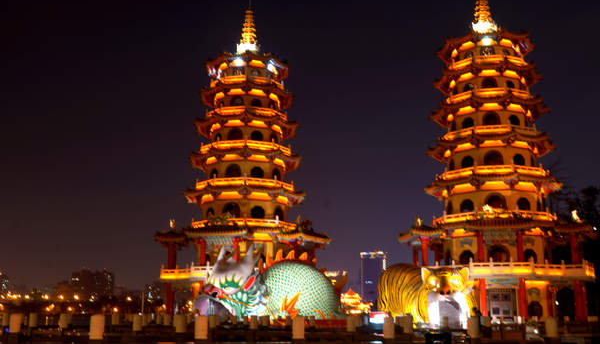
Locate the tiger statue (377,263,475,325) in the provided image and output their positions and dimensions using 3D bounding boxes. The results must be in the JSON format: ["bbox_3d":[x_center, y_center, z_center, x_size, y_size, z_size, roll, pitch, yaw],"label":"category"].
[{"bbox_3d":[8.804,8.926,45.958,4.300,4.300,7.400,2,-12,-5],"label":"tiger statue"}]

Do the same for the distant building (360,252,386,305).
[{"bbox_3d":[73.767,111.338,656.799,26.000,63.835,26.000,-1,-12,7],"label":"distant building"}]

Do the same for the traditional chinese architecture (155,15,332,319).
[{"bbox_3d":[-4.748,-1.328,60.186,13.600,29.918,13.600,-3,-13,16],"label":"traditional chinese architecture"}]

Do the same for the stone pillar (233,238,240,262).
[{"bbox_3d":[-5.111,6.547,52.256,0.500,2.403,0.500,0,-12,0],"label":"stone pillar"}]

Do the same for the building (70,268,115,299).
[{"bbox_3d":[-174.610,100.869,553.932,38.000,36.917,25.000,0,-12,0],"label":"building"}]

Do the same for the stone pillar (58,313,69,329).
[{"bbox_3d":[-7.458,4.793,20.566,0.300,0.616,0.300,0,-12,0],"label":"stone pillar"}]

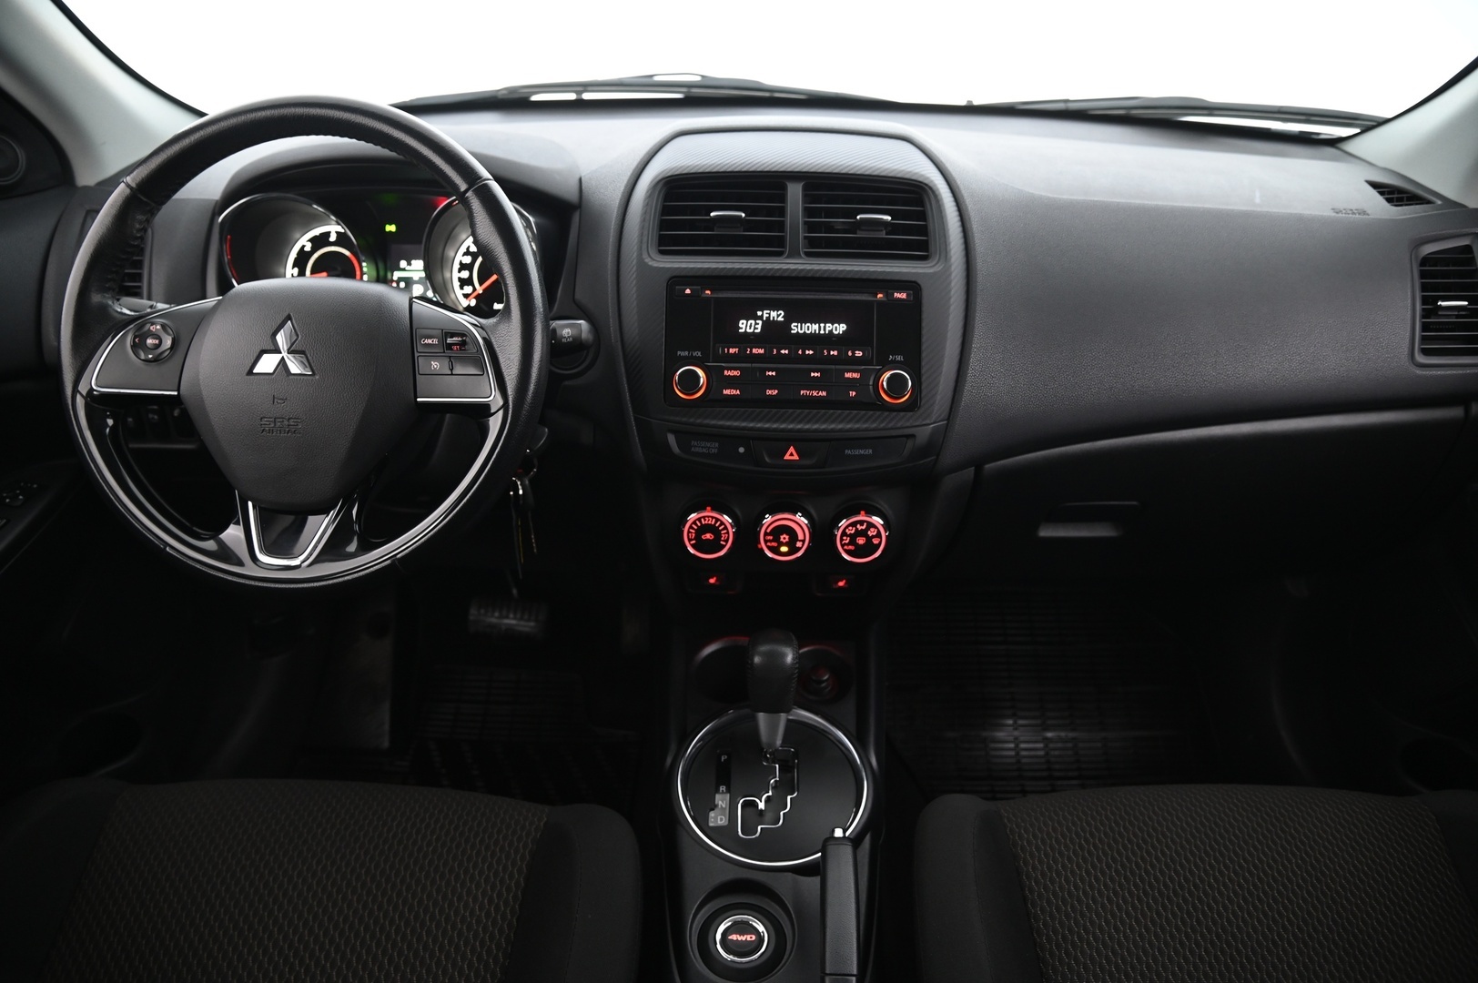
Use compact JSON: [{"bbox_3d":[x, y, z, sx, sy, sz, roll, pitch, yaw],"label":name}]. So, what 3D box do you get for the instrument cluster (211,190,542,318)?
[{"bbox_3d":[-0.321,-0.212,0.930,0.295,0.130,0.100,1,-2,1],"label":"instrument cluster"}]

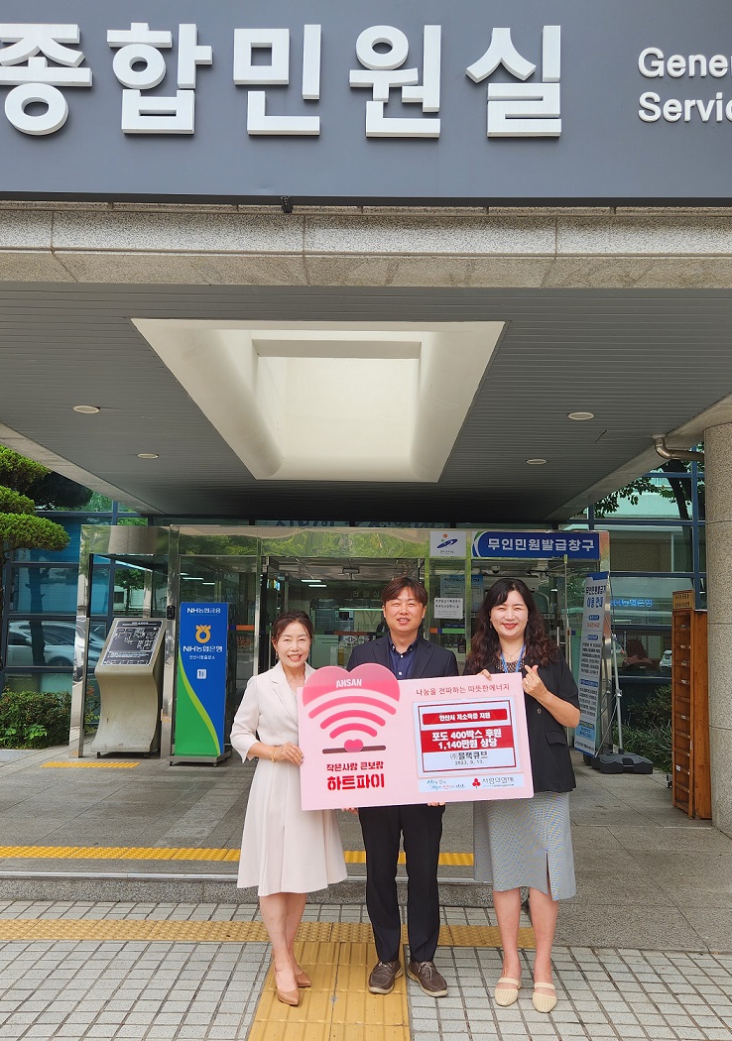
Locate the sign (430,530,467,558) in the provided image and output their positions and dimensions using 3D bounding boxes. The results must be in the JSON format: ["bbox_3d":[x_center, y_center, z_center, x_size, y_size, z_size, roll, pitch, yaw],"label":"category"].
[{"bbox_3d":[0.852,0.249,9.542,0.372,0.259,0.030,1,-6,1],"label":"sign"}]

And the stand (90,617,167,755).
[{"bbox_3d":[-2.466,1.744,9.677,0.600,1.405,0.620,1,-6,1],"label":"stand"}]

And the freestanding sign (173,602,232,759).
[{"bbox_3d":[-1.622,1.603,9.129,0.490,1.590,0.450,0,-6,7],"label":"freestanding sign"}]

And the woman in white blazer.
[{"bbox_3d":[-0.341,1.188,4.016,0.490,1.581,0.380,3,-7,-19],"label":"woman in white blazer"}]

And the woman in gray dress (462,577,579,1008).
[{"bbox_3d":[0.685,1.126,4.032,0.520,1.742,0.380,0,-6,7],"label":"woman in gray dress"}]

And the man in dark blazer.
[{"bbox_3d":[0.168,1.122,4.096,0.510,1.747,0.360,1,-6,1],"label":"man in dark blazer"}]

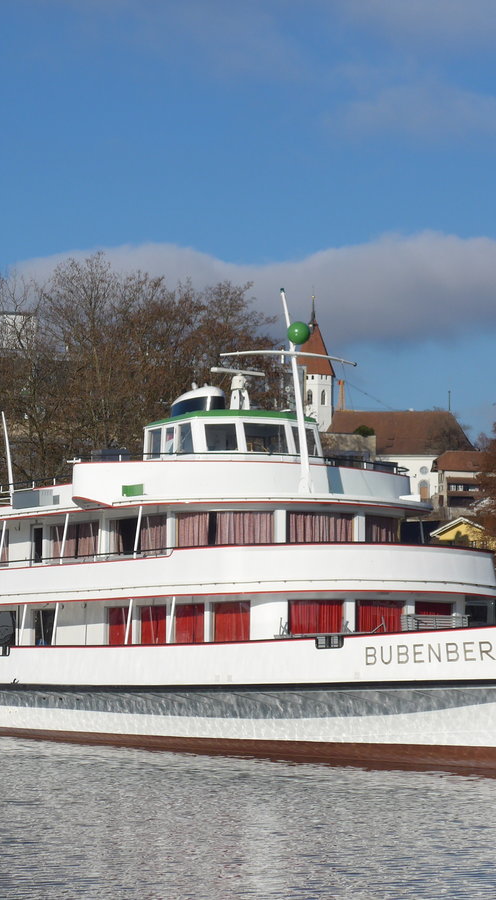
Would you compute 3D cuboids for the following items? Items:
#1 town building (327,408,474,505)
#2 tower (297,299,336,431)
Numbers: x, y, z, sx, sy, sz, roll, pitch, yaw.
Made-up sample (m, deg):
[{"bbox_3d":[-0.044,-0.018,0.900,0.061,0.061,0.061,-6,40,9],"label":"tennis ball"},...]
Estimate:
[{"bbox_3d":[33.202,1.996,608.987,32.020,20.520,19.000,1,-3,-5],"label":"town building"},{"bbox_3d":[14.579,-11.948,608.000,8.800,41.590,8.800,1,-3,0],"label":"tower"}]

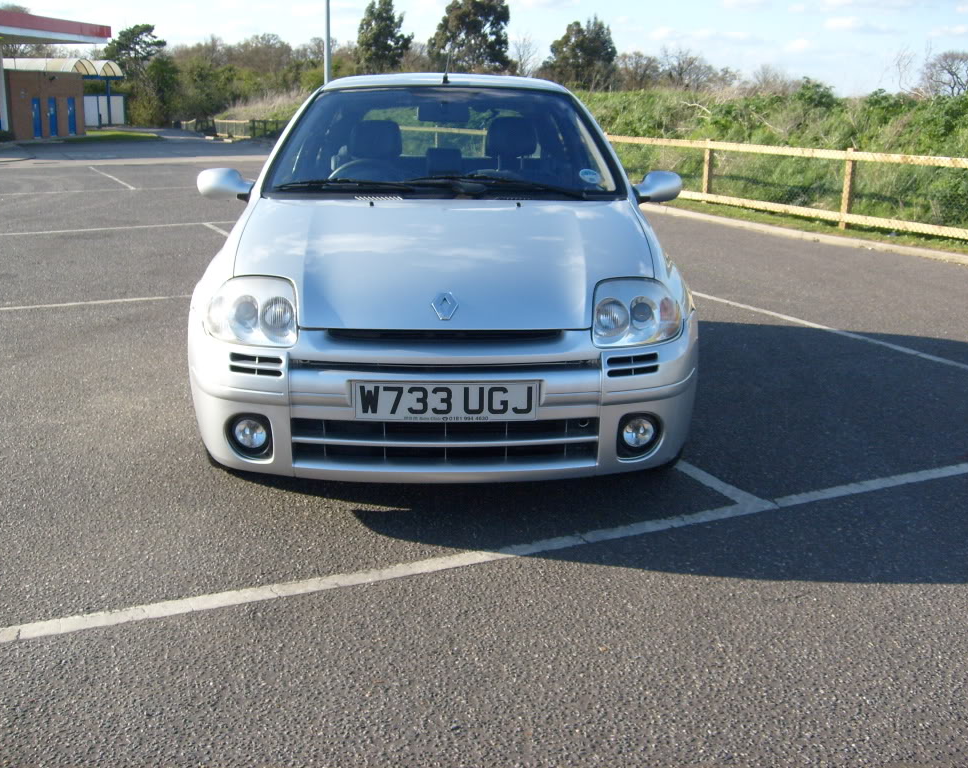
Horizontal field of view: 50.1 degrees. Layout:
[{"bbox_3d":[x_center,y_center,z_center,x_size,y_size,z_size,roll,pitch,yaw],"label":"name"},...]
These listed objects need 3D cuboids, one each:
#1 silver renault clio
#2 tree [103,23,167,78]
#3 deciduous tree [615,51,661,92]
[{"bbox_3d":[-0.168,-0.663,4.668,1.680,1.410,3.770,-1,15,-2],"label":"silver renault clio"},{"bbox_3d":[-24.610,-22.016,73.821,4.510,7.120,4.510,-5,16,-17],"label":"tree"},{"bbox_3d":[11.662,-22.518,78.862,3.320,5.500,3.320,2,15,8],"label":"deciduous tree"}]

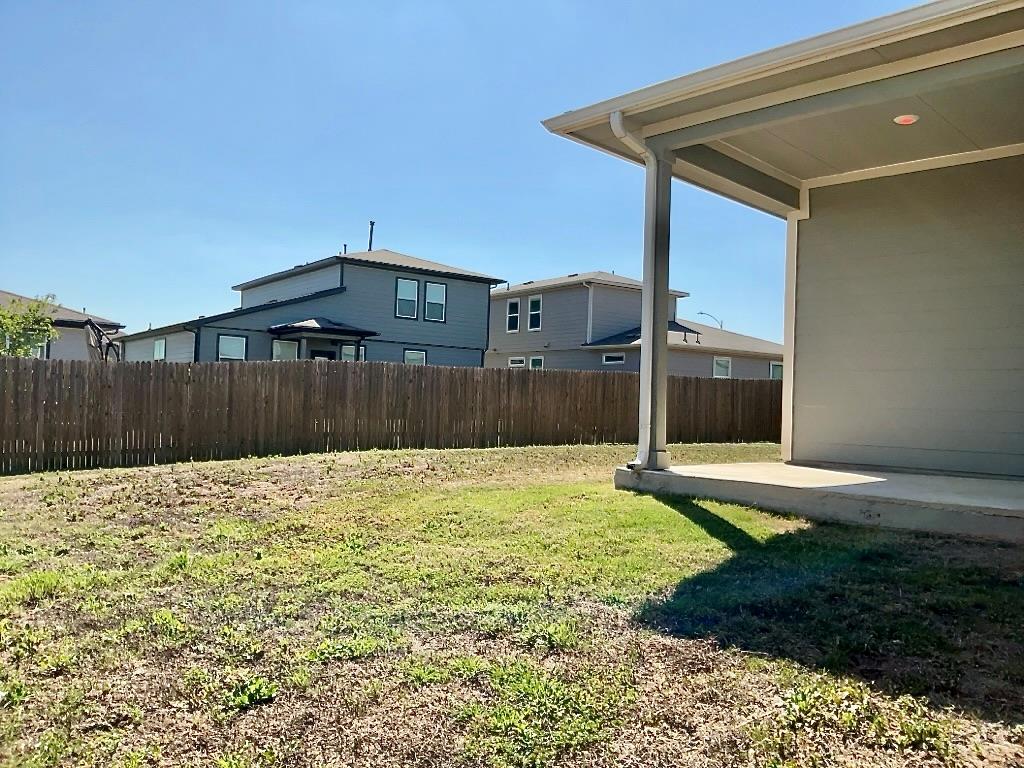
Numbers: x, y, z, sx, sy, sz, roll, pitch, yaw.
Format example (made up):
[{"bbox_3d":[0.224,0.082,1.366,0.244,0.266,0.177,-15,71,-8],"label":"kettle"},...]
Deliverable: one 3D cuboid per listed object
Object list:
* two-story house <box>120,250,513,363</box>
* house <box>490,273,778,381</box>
[{"bbox_3d":[-8.832,-2.471,35.273,13.200,7.230,15.000,3,-1,-37],"label":"two-story house"},{"bbox_3d":[5.508,-2.044,43.684,12.400,7.100,18.000,3,-1,-33],"label":"house"}]

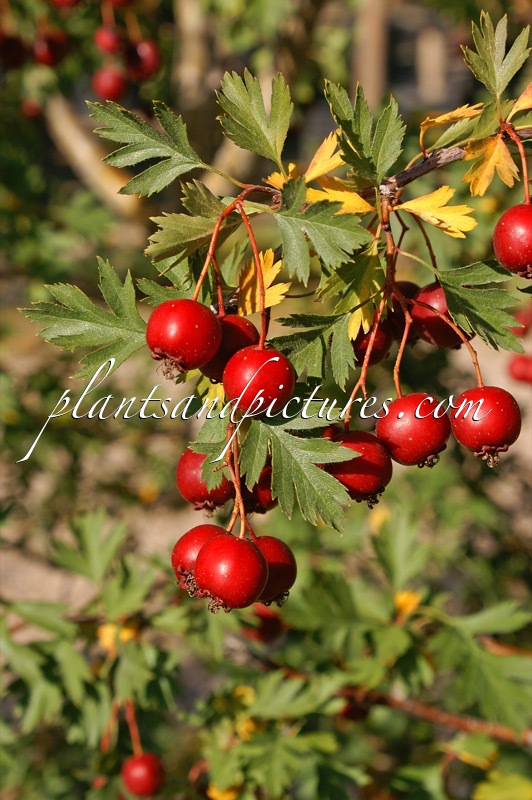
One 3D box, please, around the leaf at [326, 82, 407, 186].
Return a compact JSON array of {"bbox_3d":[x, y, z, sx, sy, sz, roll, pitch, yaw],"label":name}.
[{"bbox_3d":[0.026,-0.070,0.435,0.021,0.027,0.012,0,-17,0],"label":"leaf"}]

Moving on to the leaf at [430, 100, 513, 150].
[{"bbox_3d":[0.057,-0.076,0.464,0.024,0.007,0.015,-31,41,-3],"label":"leaf"}]

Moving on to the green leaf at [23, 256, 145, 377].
[{"bbox_3d":[-0.040,-0.018,0.368,0.028,0.027,0.009,1,13,6],"label":"green leaf"}]

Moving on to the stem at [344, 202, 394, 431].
[{"bbox_3d":[0.022,-0.019,0.364,0.007,0.049,0.006,9,13,0],"label":"stem"}]

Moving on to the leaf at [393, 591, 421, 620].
[{"bbox_3d":[0.062,0.090,0.730,0.011,0.013,0.008,21,6,4],"label":"leaf"}]

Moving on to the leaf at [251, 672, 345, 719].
[{"bbox_3d":[0.012,0.110,0.620,0.035,0.007,0.022,-4,42,-14],"label":"leaf"}]

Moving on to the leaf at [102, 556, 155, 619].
[{"bbox_3d":[-0.061,0.083,0.740,0.022,0.028,0.011,15,6,6],"label":"leaf"}]

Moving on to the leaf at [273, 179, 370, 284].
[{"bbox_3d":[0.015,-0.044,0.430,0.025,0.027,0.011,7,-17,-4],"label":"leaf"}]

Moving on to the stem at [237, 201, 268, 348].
[{"bbox_3d":[-0.004,-0.034,0.448,0.004,0.040,0.004,-10,-2,0],"label":"stem"}]

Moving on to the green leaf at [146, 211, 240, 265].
[{"bbox_3d":[-0.020,-0.045,0.466,0.026,0.017,0.008,-5,52,-3],"label":"green leaf"}]

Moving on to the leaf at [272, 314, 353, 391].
[{"bbox_3d":[0.010,-0.011,0.370,0.019,0.017,0.008,-1,13,-6],"label":"leaf"}]

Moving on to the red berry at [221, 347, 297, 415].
[{"bbox_3d":[-0.001,-0.004,0.358,0.015,0.015,0.015,0,13,0],"label":"red berry"}]

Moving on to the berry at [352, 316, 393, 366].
[{"bbox_3d":[0.026,-0.017,0.450,0.016,0.017,0.016,-27,6,0],"label":"berry"}]

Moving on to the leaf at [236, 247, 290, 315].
[{"bbox_3d":[-0.001,-0.028,0.395,0.011,0.015,0.006,18,0,-5],"label":"leaf"}]

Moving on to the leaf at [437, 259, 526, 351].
[{"bbox_3d":[0.059,-0.026,0.455,0.029,0.009,0.019,37,59,10],"label":"leaf"}]

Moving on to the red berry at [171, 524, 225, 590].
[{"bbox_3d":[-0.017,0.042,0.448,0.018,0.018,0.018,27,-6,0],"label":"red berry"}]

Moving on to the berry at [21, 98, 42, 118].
[{"bbox_3d":[-0.172,-0.214,1.220,0.015,0.015,0.015,0,0,0],"label":"berry"}]

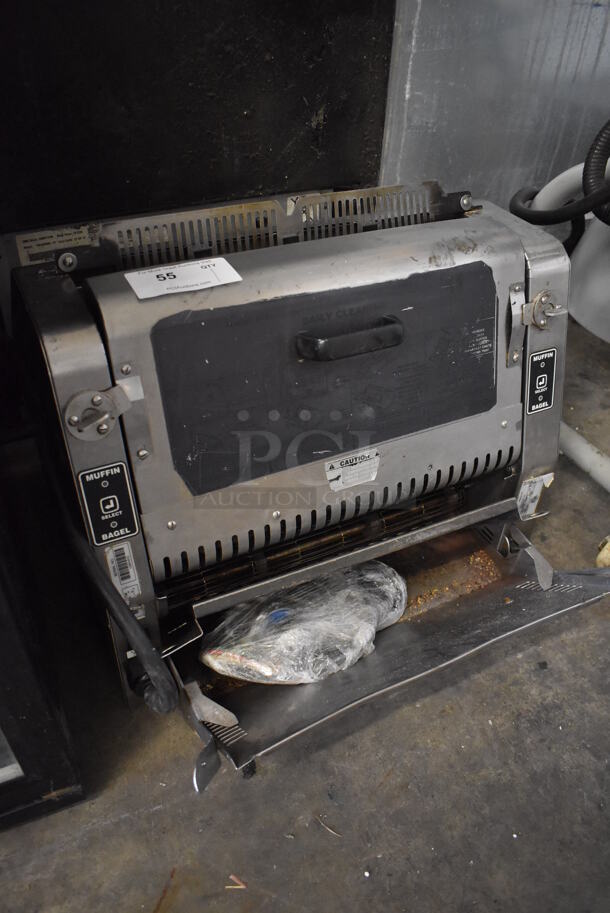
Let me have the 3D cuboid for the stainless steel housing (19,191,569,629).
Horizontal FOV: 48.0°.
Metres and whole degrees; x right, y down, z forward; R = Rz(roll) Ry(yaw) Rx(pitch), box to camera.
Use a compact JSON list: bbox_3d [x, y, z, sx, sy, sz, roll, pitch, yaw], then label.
[{"bbox_3d":[0.012,-0.073,0.805,0.581,0.336,0.296,-16,45,-22],"label":"stainless steel housing"}]

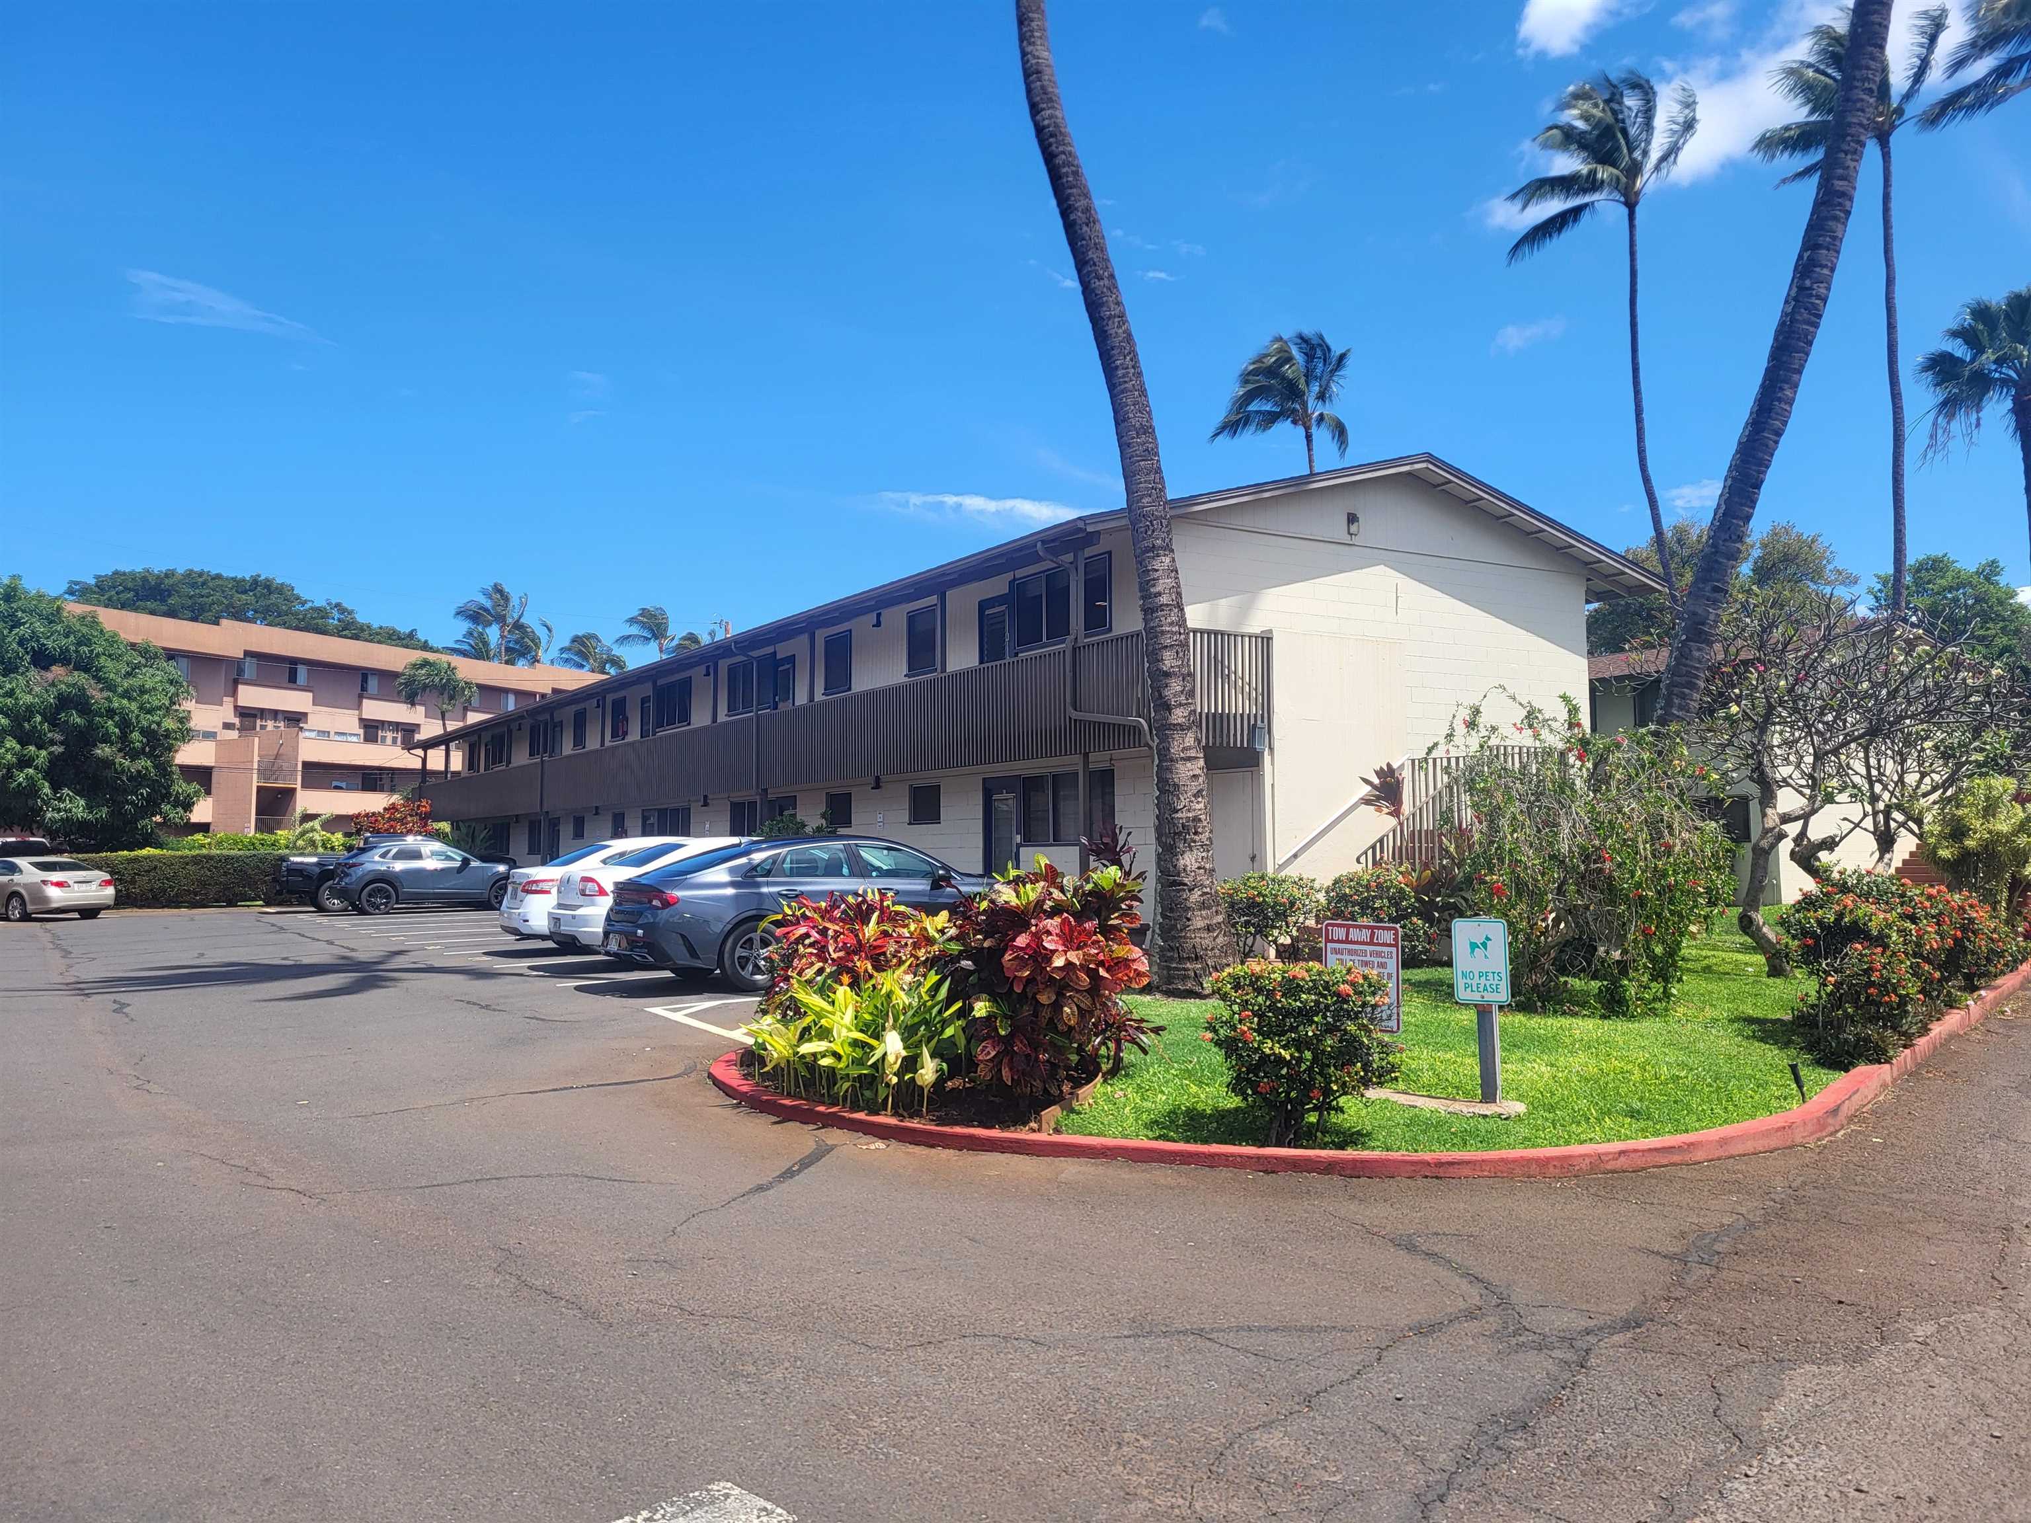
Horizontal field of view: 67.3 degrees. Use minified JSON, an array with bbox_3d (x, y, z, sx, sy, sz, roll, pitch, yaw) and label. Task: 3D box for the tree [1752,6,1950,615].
[{"bbox_3d":[21.661,-8.390,40.143,5.200,23.765,5.000,-2,-4,29],"label":"tree"}]

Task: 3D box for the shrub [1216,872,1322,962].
[{"bbox_3d":[2.742,1.722,16.355,1.120,1.043,1.100,-1,-3,9],"label":"shrub"}]

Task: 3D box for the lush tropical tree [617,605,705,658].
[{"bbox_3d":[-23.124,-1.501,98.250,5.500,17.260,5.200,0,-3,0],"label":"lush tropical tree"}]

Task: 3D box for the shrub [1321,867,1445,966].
[{"bbox_3d":[4.196,1.797,17.425,1.400,1.180,1.350,0,-3,0],"label":"shrub"}]

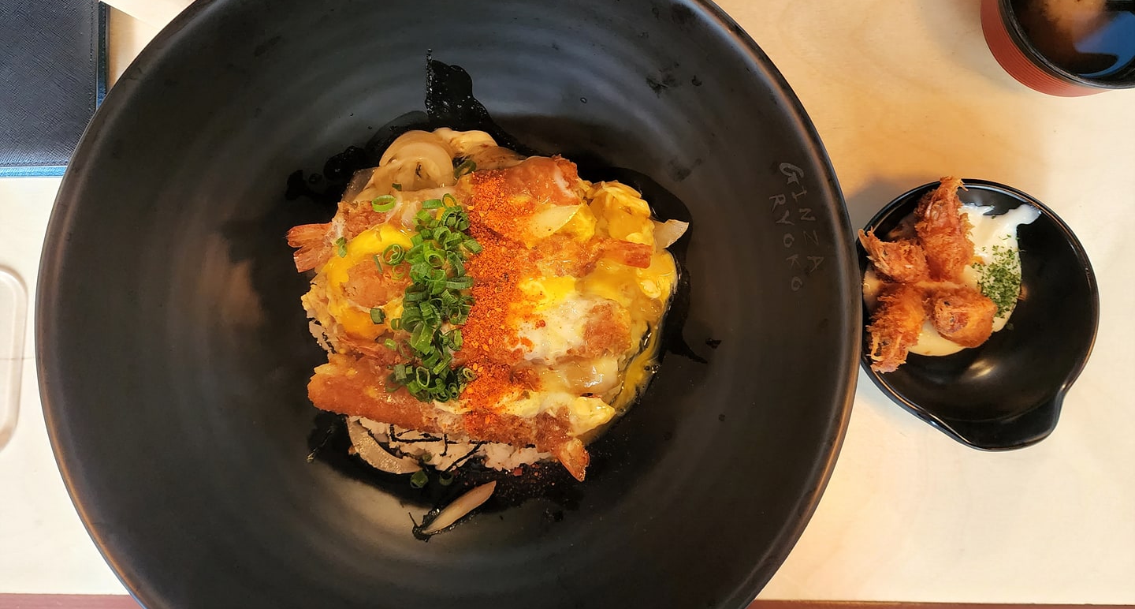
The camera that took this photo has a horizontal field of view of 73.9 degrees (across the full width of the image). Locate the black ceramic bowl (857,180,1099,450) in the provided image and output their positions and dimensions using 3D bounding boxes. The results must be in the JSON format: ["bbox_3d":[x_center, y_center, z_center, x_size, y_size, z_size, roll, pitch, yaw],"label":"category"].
[{"bbox_3d":[0.199,0.007,0.392,0.121,0.048,0.134,-14,88,-1],"label":"black ceramic bowl"}]

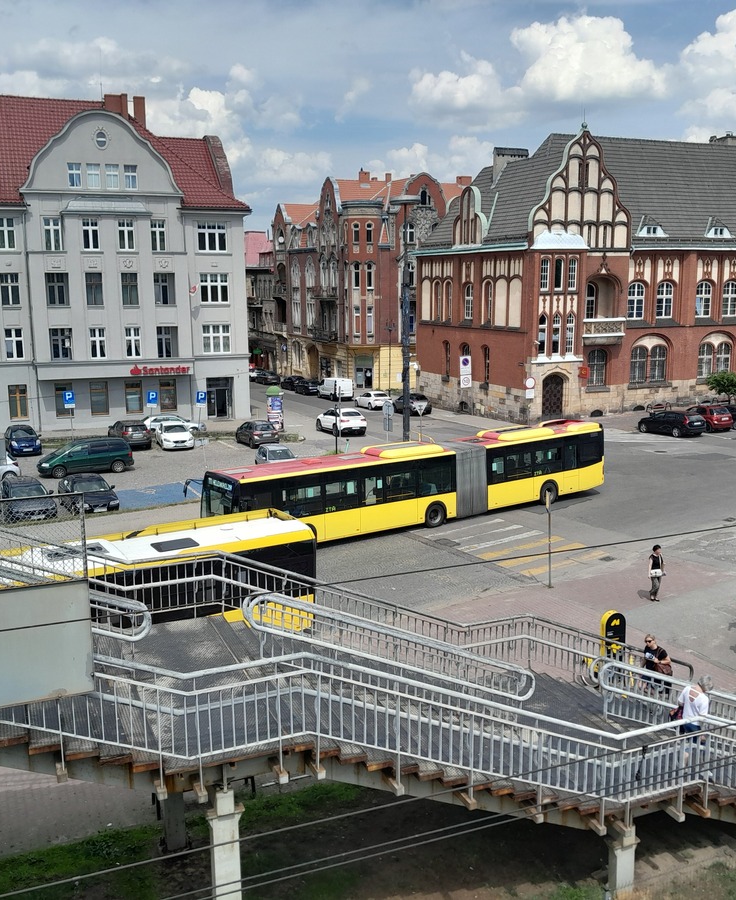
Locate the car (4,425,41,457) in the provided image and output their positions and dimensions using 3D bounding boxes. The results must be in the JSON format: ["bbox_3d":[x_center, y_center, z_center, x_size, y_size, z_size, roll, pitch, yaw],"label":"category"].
[{"bbox_3d":[-20.552,-0.546,55.816,1.700,1.530,3.770,-6,12,-27],"label":"car"}]

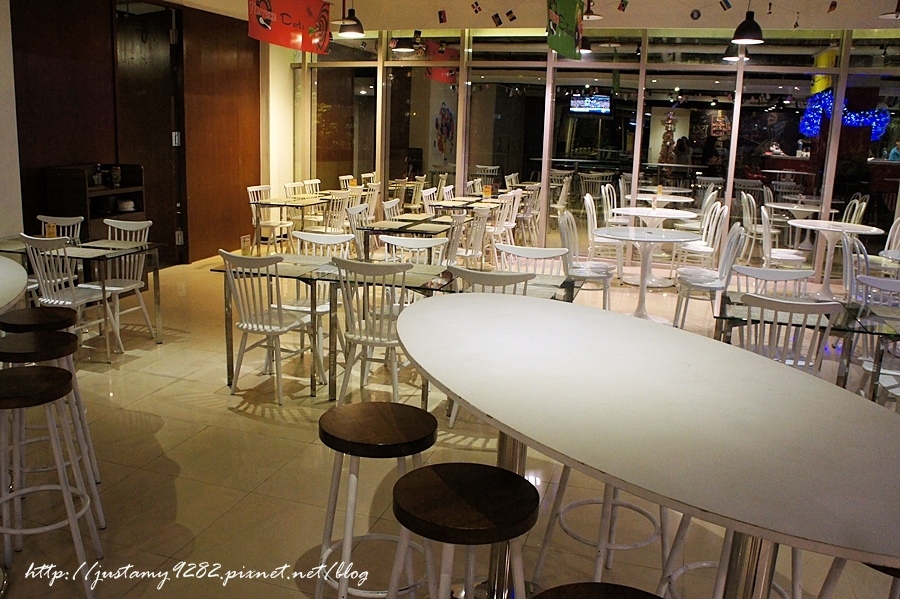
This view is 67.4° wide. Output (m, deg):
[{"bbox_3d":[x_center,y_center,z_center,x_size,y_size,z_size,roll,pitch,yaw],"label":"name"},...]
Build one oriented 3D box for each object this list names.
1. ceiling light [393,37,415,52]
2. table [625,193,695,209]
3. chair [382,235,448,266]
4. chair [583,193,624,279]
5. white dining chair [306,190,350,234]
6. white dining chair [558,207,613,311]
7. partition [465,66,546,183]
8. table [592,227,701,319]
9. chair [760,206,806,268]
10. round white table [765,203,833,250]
[{"bbox_3d":[-0.663,-3.655,9.614,0.320,0.280,0.320,6,13,16],"label":"ceiling light"},{"bbox_3d":[3.033,-1.083,9.873,1.050,0.760,1.050,6,14,16],"label":"table"},{"bbox_3d":[-0.280,0.043,4.344,0.480,0.835,0.500,4,13,11],"label":"chair"},{"bbox_3d":[1.749,-0.684,7.692,0.500,0.910,0.420,4,13,7],"label":"chair"},{"bbox_3d":[-1.437,-0.835,8.048,0.473,0.886,0.453,6,14,18],"label":"white dining chair"},{"bbox_3d":[1.192,-0.255,6.000,0.500,0.910,0.430,6,14,16],"label":"white dining chair"},{"bbox_3d":[0.684,-1.843,8.994,1.084,2.462,0.079,6,14,18],"label":"partition"},{"bbox_3d":[1.702,-0.212,5.955,0.910,0.755,0.910,6,13,16],"label":"table"},{"bbox_3d":[3.587,-0.460,7.164,0.500,0.910,0.430,6,14,16],"label":"chair"},{"bbox_3d":[4.688,-0.847,9.085,0.936,0.778,0.936,6,14,18],"label":"round white table"}]

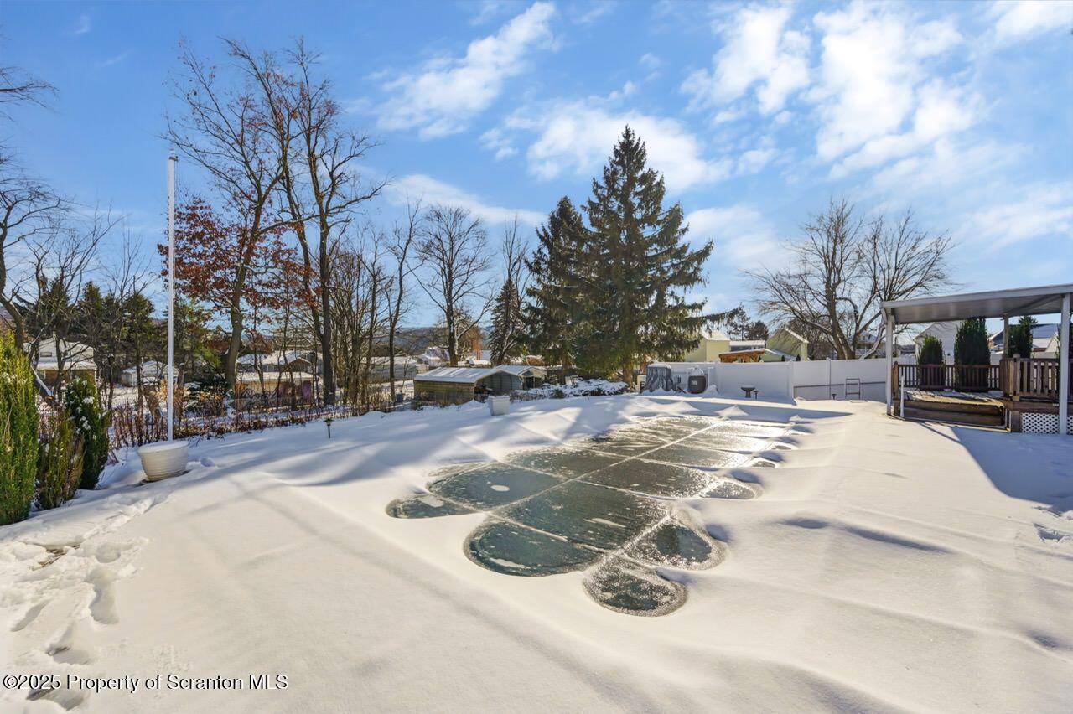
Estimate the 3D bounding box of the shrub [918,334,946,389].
[{"bbox_3d":[14.400,0.250,15.200,0.800,2.170,0.800,0,0,43],"label":"shrub"}]

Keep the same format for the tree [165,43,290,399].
[{"bbox_3d":[-13.700,-5.930,18.500,5.000,16.100,5.000,0,0,-37],"label":"tree"}]

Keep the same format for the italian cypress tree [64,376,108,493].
[{"bbox_3d":[-5.220,0.860,4.850,0.420,1.330,0.420,0,0,0],"label":"italian cypress tree"}]

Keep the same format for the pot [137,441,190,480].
[{"bbox_3d":[-4.600,1.300,5.150,0.480,0.400,0.480,0,0,0],"label":"pot"}]

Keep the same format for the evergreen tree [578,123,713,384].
[{"bbox_3d":[5.800,-5.450,22.500,7.100,14.000,7.000,0,0,14],"label":"evergreen tree"}]

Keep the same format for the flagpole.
[{"bbox_3d":[-4.890,-0.680,5.600,0.060,4.070,0.060,0,0,0],"label":"flagpole"}]

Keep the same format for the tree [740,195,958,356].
[{"bbox_3d":[17.300,-3.900,24.000,9.800,10.500,9.600,0,0,0],"label":"tree"}]

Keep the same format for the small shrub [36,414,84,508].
[{"bbox_3d":[-5.170,1.130,4.530,0.420,1.080,0.440,0,0,41],"label":"small shrub"}]

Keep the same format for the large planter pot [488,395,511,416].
[{"bbox_3d":[-0.980,1.290,11.150,0.480,0.560,0.480,0,0,-22],"label":"large planter pot"}]

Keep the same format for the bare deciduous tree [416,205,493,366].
[{"bbox_3d":[-6.660,-5.430,34.000,6.300,13.900,6.000,0,0,-11],"label":"bare deciduous tree"}]

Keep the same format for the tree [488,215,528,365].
[{"bbox_3d":[-2.420,-5.250,36.000,3.700,14.000,3.700,0,0,0],"label":"tree"}]

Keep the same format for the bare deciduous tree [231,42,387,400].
[{"bbox_3d":[-8.000,-4.840,15.000,5.000,13.200,5.000,0,0,0],"label":"bare deciduous tree"}]

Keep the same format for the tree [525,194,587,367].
[{"bbox_3d":[1.660,-4.930,29.000,5.100,12.500,5.000,0,0,3],"label":"tree"}]

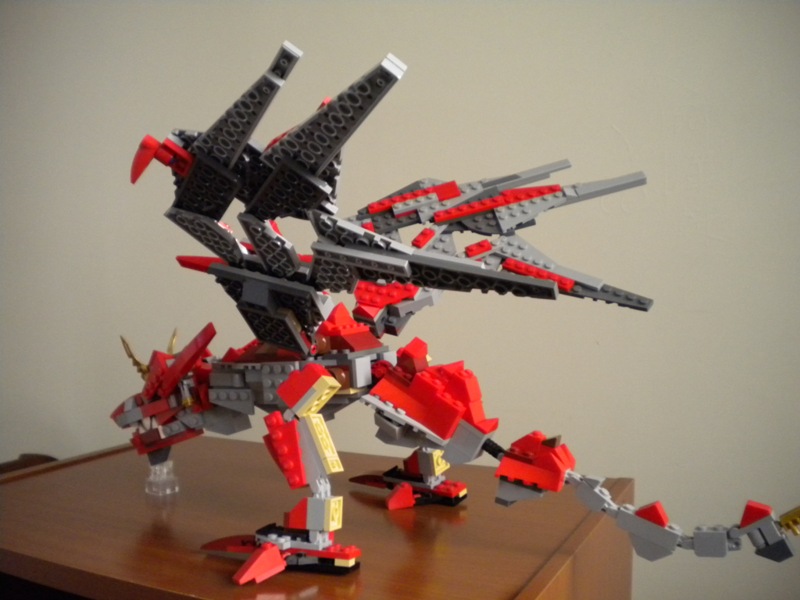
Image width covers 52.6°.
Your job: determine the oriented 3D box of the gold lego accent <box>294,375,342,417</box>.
[{"bbox_3d":[-0.040,0.047,0.389,0.006,0.024,0.008,51,21,26],"label":"gold lego accent"}]

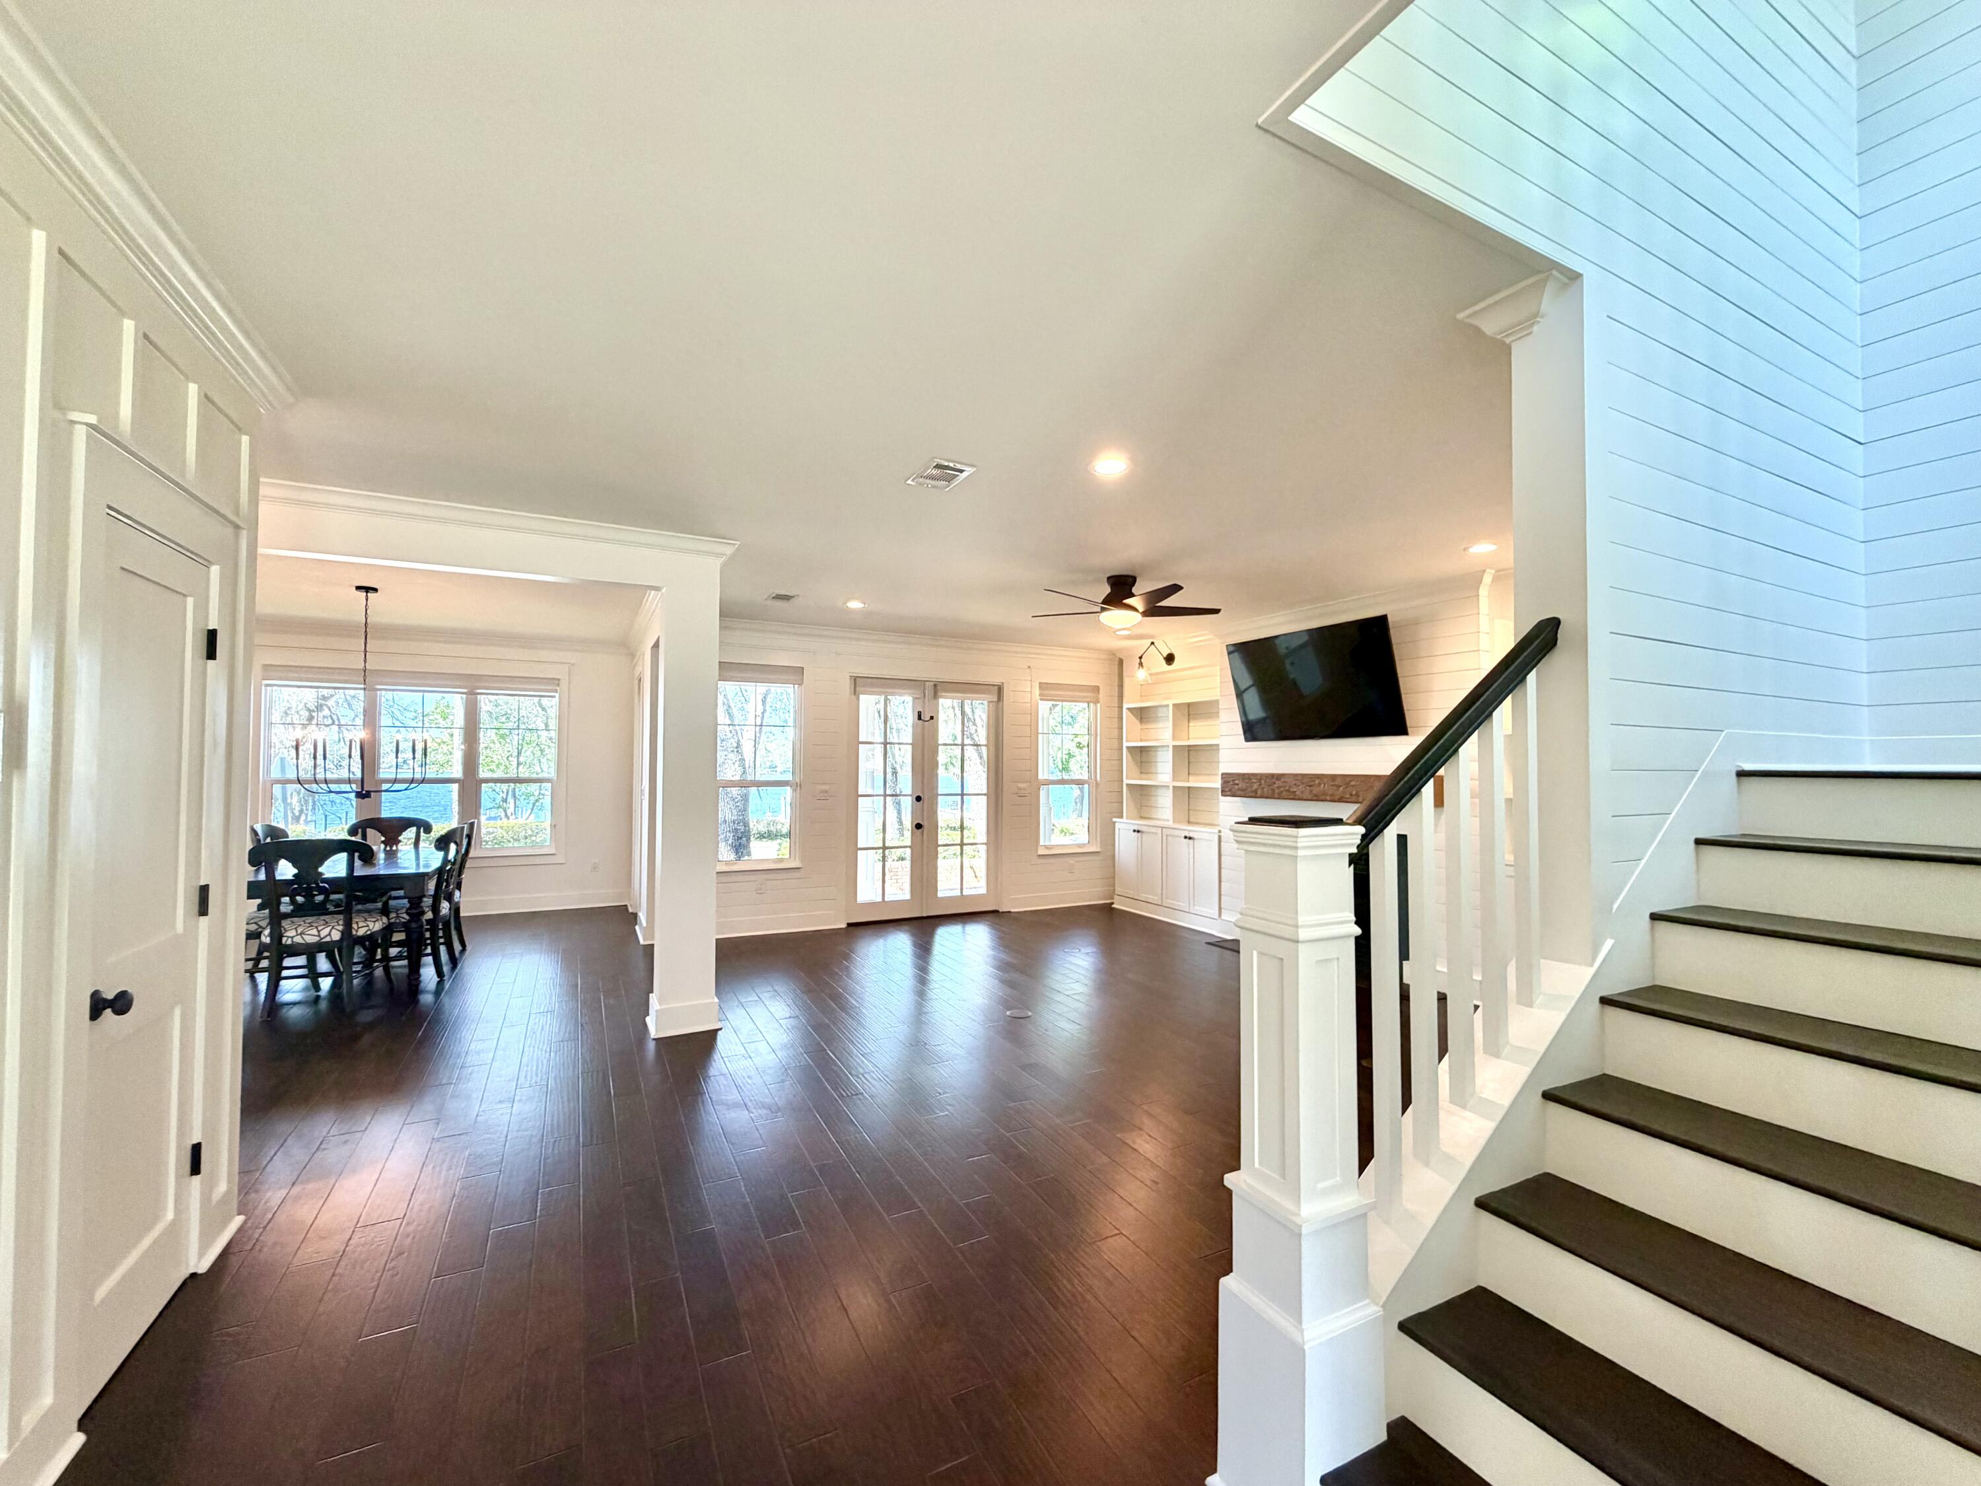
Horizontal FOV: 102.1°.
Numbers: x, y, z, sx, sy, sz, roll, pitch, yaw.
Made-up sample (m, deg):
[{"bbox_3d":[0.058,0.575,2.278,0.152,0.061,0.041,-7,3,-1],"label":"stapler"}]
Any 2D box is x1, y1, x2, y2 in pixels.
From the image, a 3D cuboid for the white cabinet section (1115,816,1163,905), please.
[{"bbox_3d":[1.674,1.203,8.221,0.383,0.795,0.755,1,-2,-28],"label":"white cabinet section"}]

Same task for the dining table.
[{"bbox_3d":[-4.566,1.218,5.804,1.070,0.755,1.930,1,-2,-28],"label":"dining table"}]

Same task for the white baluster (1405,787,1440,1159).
[{"bbox_3d":[0.977,0.512,1.805,0.041,0.855,0.041,1,-2,-28],"label":"white baluster"}]

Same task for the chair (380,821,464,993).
[{"bbox_3d":[-3.997,1.084,5.459,0.620,1.020,0.560,1,-2,-21],"label":"chair"}]

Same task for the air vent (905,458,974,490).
[{"bbox_3d":[-0.212,-1.140,3.442,0.197,0.020,0.317,1,-2,-28],"label":"air vent"}]

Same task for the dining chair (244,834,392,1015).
[{"bbox_3d":[-3.996,1.068,4.885,0.570,1.020,0.630,1,-2,-19],"label":"dining chair"}]

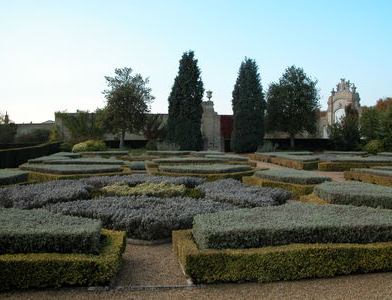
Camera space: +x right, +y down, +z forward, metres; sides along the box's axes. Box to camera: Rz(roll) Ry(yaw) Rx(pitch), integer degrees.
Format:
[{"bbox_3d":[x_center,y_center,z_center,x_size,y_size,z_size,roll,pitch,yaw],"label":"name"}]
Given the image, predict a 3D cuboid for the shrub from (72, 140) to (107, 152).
[{"bbox_3d":[-10.300,-0.320,39.300,3.300,1.250,2.400,0,2,0],"label":"shrub"}]

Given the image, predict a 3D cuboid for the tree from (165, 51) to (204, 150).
[{"bbox_3d":[-1.170,-4.900,40.800,3.900,10.300,3.900,0,2,0],"label":"tree"}]

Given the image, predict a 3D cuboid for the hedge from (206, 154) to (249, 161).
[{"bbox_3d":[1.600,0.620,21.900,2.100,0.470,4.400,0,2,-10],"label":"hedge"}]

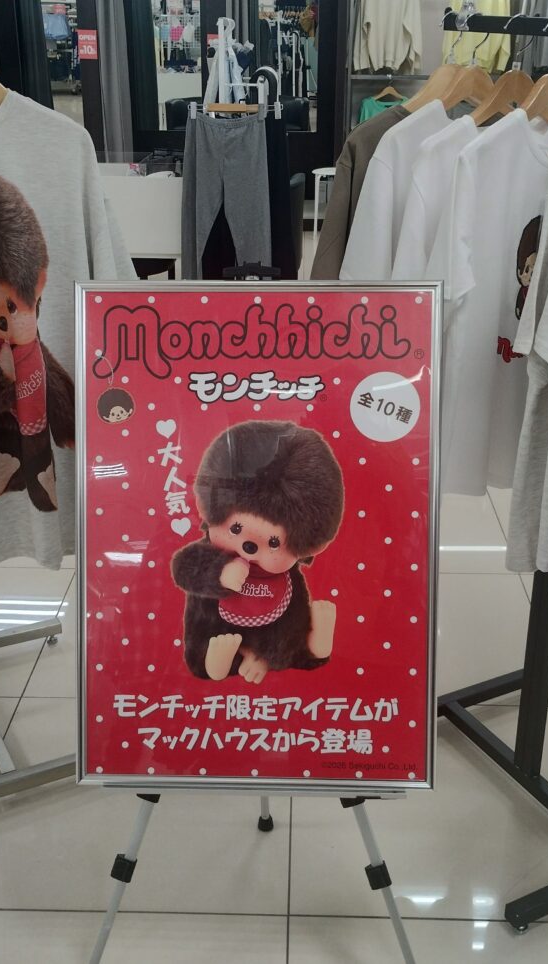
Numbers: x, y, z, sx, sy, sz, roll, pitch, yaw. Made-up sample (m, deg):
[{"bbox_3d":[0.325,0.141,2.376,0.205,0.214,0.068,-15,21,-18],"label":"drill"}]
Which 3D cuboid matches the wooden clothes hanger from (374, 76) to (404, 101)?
[{"bbox_3d":[0.808,-2.730,7.250,0.390,0.210,0.040,1,24,2],"label":"wooden clothes hanger"}]

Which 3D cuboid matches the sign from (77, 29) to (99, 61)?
[{"bbox_3d":[-1.247,-2.930,6.950,0.132,0.183,0.008,1,24,2],"label":"sign"}]

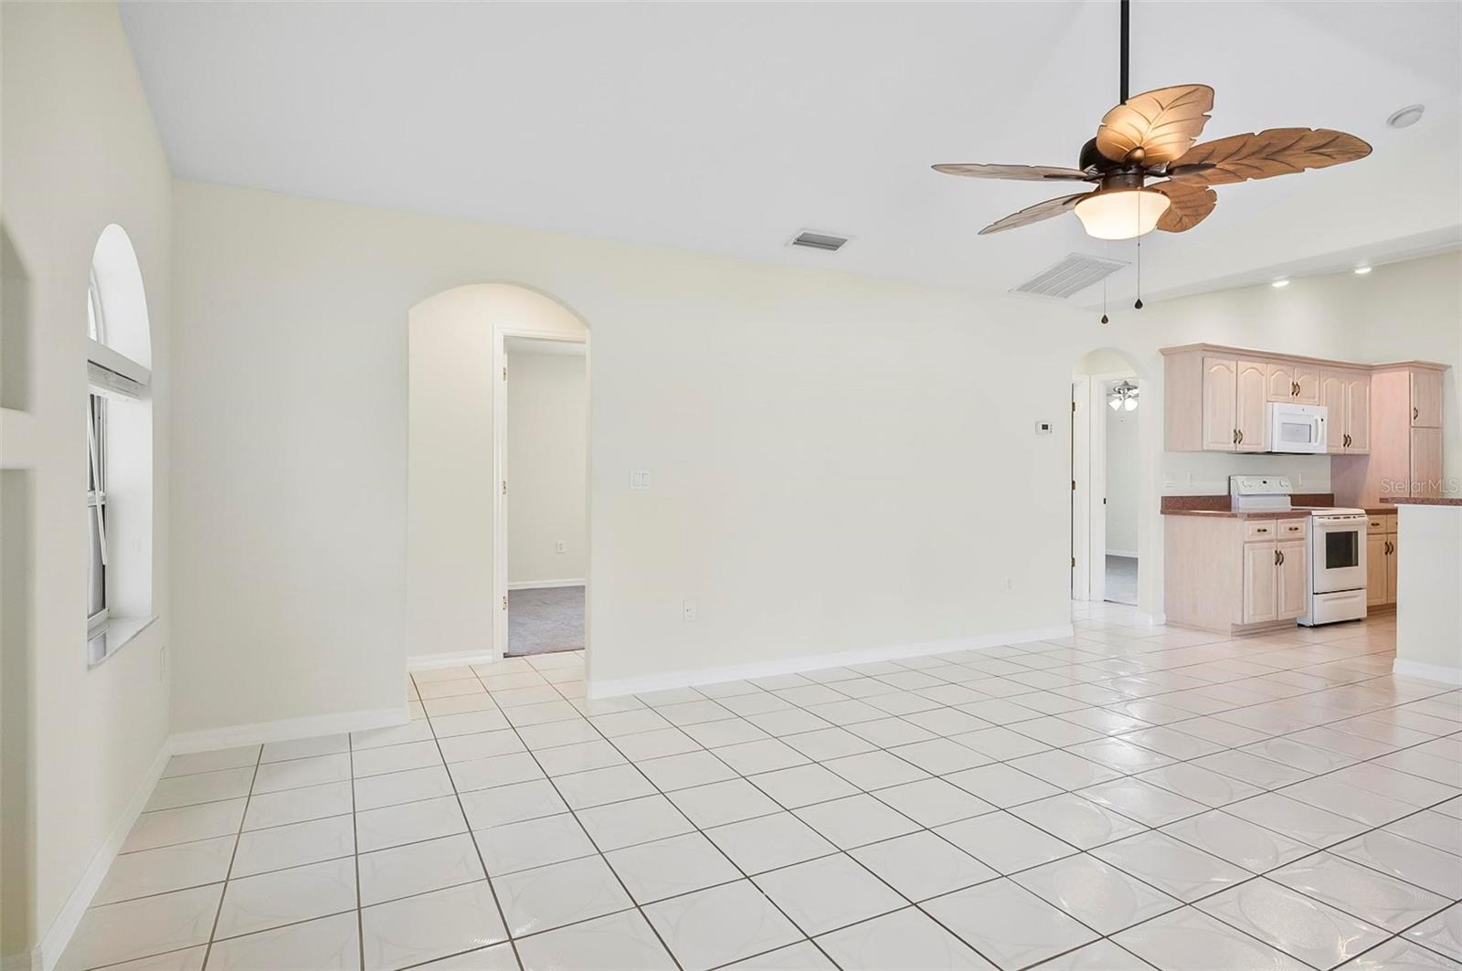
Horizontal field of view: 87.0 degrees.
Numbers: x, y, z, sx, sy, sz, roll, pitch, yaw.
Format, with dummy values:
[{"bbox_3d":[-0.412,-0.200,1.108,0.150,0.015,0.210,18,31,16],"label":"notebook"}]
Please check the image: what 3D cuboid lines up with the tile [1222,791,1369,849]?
[{"bbox_3d":[1.918,1.141,2.627,0.332,0.010,0.332,0,1,-27],"label":"tile"}]

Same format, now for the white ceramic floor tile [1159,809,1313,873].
[{"bbox_3d":[1.631,1.148,2.491,0.332,0.010,0.326,0,1,-27],"label":"white ceramic floor tile"}]

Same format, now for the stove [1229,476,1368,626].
[{"bbox_3d":[4.684,0.514,6.389,0.770,1.170,0.660,0,1,-27],"label":"stove"}]

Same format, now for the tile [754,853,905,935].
[{"bbox_3d":[0.277,1.152,2.178,0.333,0.010,0.330,0,1,-27],"label":"tile"}]

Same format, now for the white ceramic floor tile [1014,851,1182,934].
[{"bbox_3d":[1.023,1.146,2.174,0.332,0.010,0.332,0,1,-27],"label":"white ceramic floor tile"}]

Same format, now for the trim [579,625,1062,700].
[{"bbox_3d":[0.887,1.067,4.859,3.645,0.090,0.016,0,1,-27],"label":"trim"}]

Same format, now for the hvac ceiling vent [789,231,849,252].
[{"bbox_3d":[0.504,-1.349,4.297,0.310,0.020,0.155,0,-14,-27],"label":"hvac ceiling vent"}]

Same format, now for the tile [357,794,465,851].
[{"bbox_3d":[-1.079,1.141,2.602,0.332,0.010,0.332,0,1,-27],"label":"tile"}]

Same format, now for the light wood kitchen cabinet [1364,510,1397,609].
[{"bbox_3d":[5.391,0.640,6.755,0.754,0.825,0.602,0,1,-27],"label":"light wood kitchen cabinet"}]

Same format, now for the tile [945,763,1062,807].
[{"bbox_3d":[1.029,1.141,2.930,0.332,0.010,0.326,0,1,-27],"label":"tile"}]

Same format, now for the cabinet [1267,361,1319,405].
[{"bbox_3d":[4.597,-0.841,6.531,0.765,0.370,0.335,0,1,-27],"label":"cabinet"}]

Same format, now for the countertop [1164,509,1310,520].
[{"bbox_3d":[3.937,0.219,5.998,0.886,0.040,0.625,0,1,-27],"label":"countertop"}]

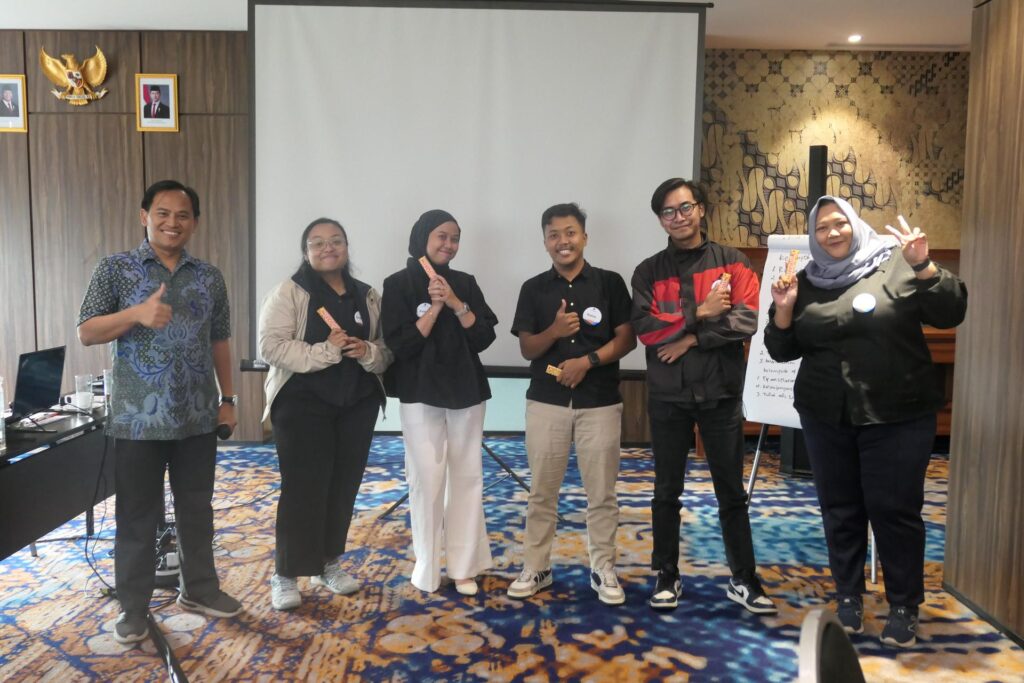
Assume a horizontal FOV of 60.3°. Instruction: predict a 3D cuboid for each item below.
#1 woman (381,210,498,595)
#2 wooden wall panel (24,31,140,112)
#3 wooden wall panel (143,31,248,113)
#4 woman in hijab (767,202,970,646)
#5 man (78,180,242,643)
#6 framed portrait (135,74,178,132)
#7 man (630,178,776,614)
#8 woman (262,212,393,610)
[{"bbox_3d":[-0.305,0.248,3.747,0.500,1.595,0.410,0,5,-10],"label":"woman"},{"bbox_3d":[-3.154,-1.980,6.506,0.854,0.598,0.030,0,5,0],"label":"wooden wall panel"},{"bbox_3d":[-2.306,-1.978,6.505,0.850,0.601,0.030,0,5,0],"label":"wooden wall panel"},{"bbox_3d":[1.332,0.274,3.347,0.730,1.633,0.500,3,5,27],"label":"woman in hijab"},{"bbox_3d":[-1.355,0.229,3.391,0.610,1.676,0.430,-2,5,-22],"label":"man"},{"bbox_3d":[-2.619,-1.759,6.494,0.314,0.420,0.030,0,5,0],"label":"framed portrait"},{"bbox_3d":[0.787,0.203,3.612,0.570,1.721,0.420,2,5,18],"label":"man"},{"bbox_3d":[-0.783,0.272,3.667,0.540,1.553,0.420,-2,5,-28],"label":"woman"}]

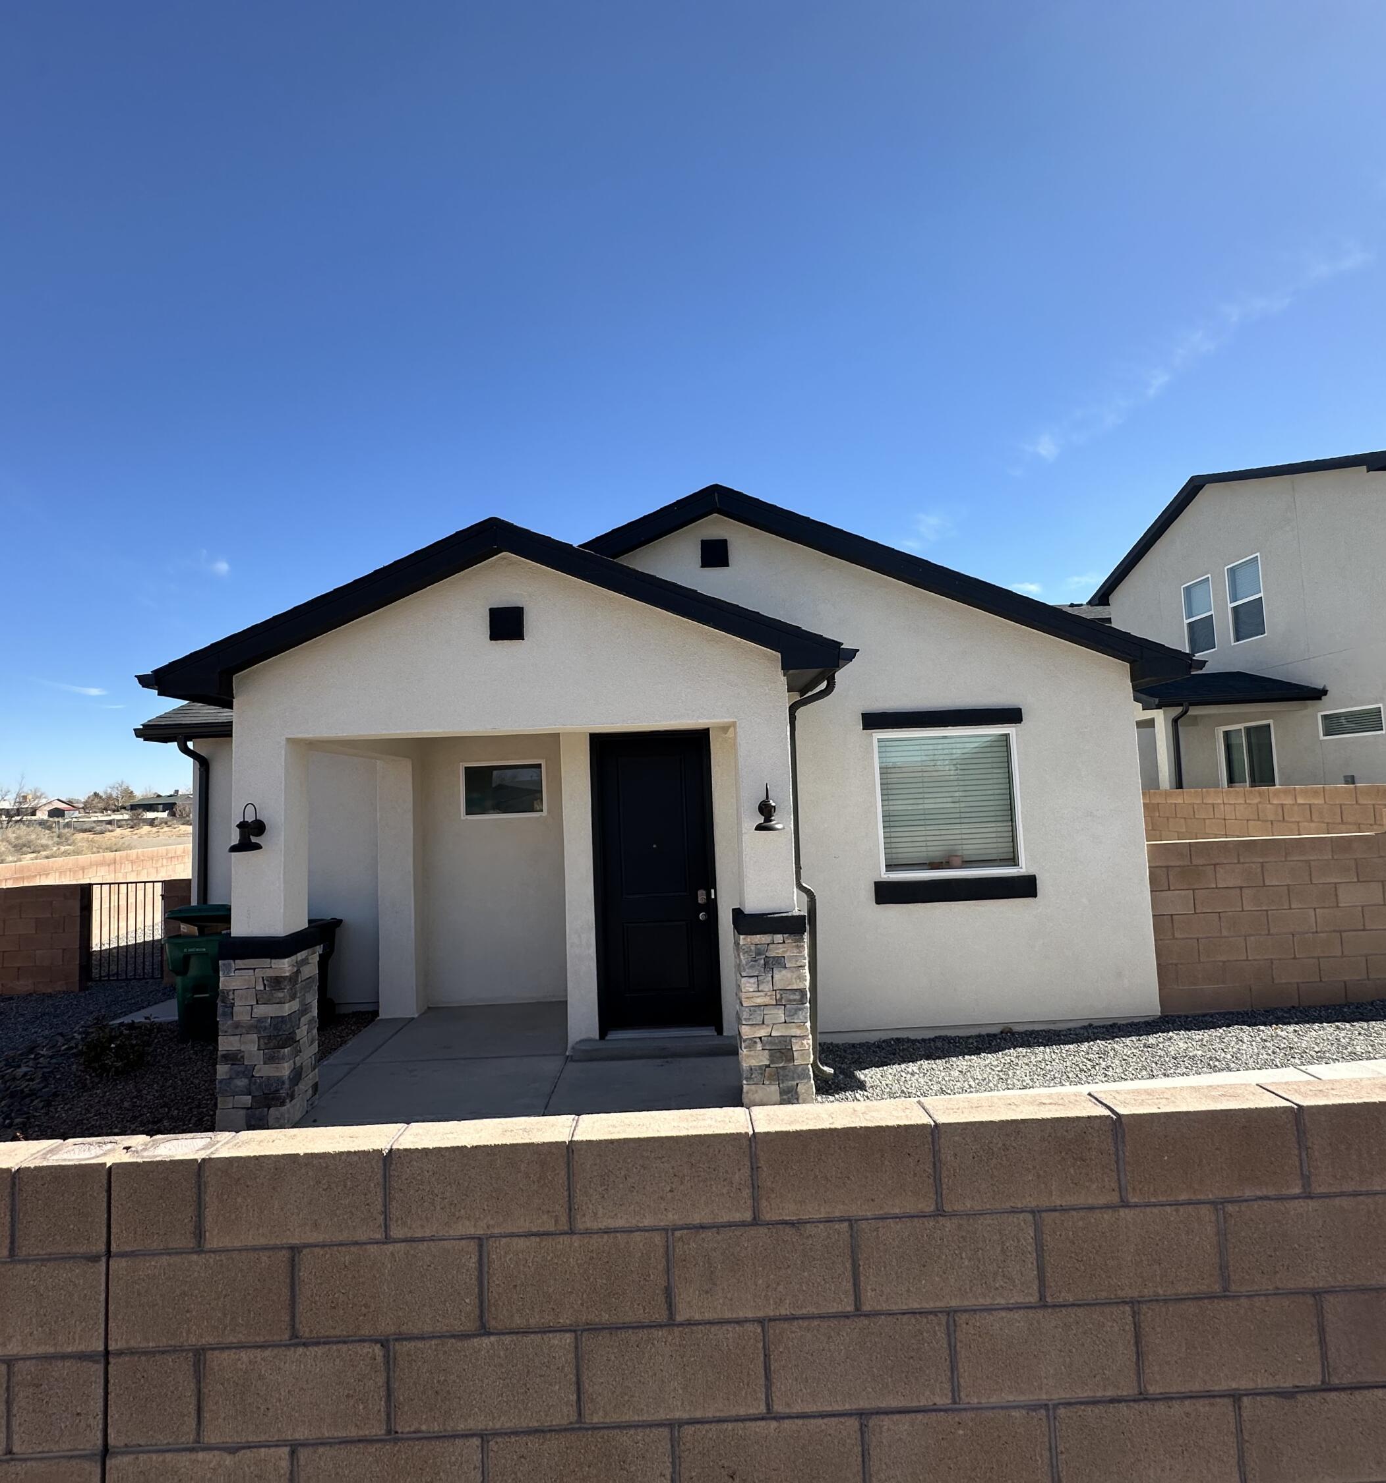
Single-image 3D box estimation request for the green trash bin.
[{"bbox_3d":[-4.804,2.255,7.941,0.620,1.220,0.760,-1,-5,-21],"label":"green trash bin"}]

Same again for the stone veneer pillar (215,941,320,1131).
[{"bbox_3d":[-2.936,1.963,5.571,0.470,1.260,0.470,-2,-4,-1],"label":"stone veneer pillar"}]

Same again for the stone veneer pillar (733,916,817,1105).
[{"bbox_3d":[0.553,1.823,5.632,0.470,1.260,0.470,-2,-4,-1],"label":"stone veneer pillar"}]

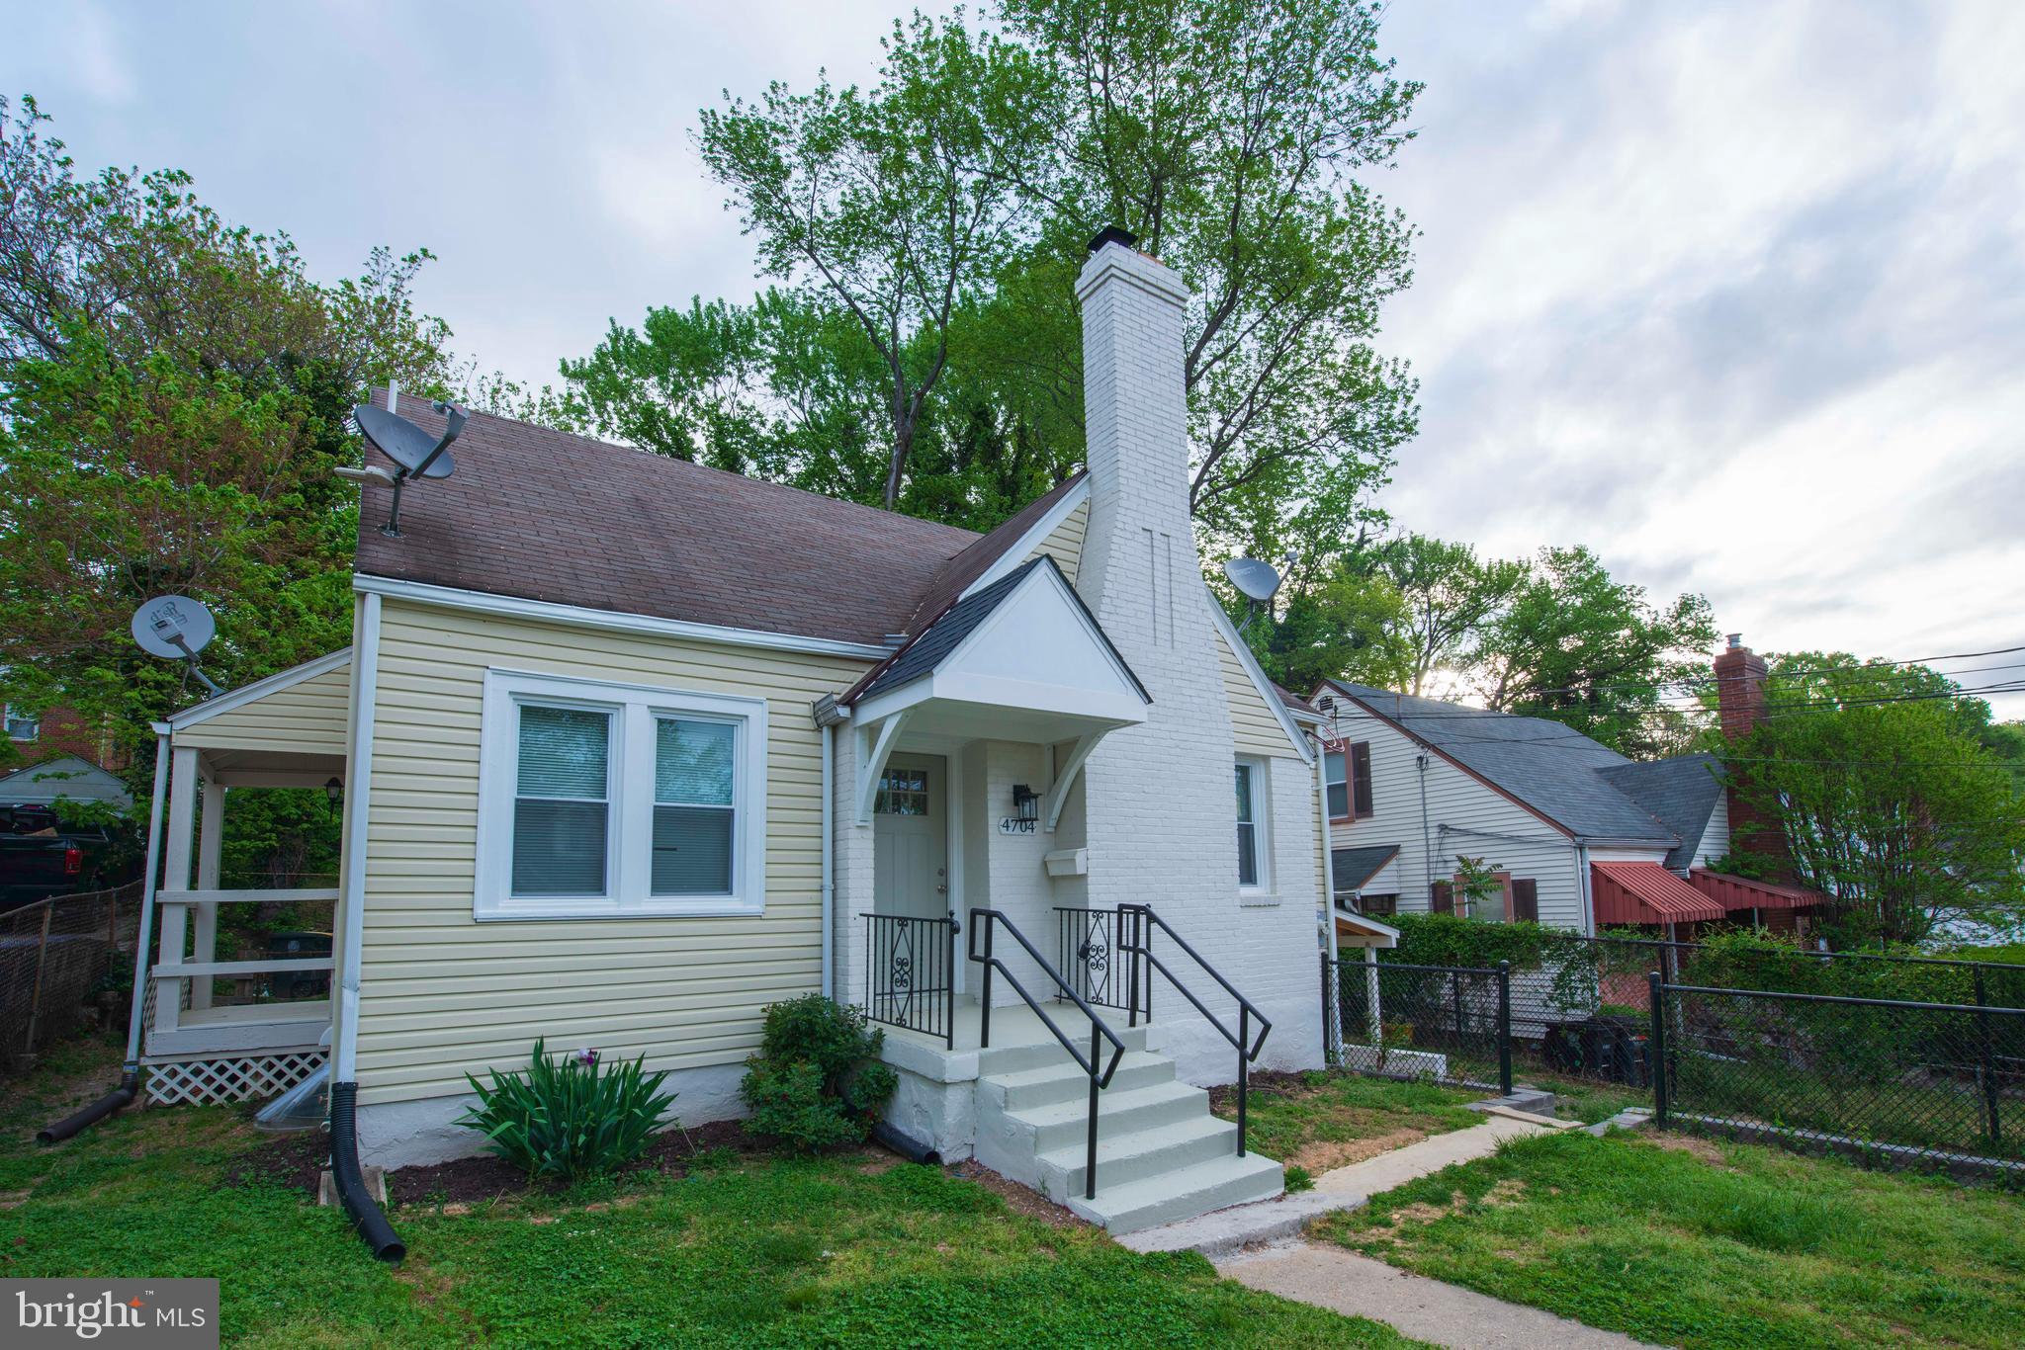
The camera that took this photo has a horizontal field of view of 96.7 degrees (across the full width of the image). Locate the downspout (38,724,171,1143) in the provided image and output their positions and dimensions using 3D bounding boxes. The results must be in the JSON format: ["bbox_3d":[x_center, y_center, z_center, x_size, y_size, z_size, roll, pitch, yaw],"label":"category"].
[{"bbox_3d":[-6.537,1.759,6.508,0.250,2.980,0.900,3,-9,-21],"label":"downspout"}]

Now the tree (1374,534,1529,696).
[{"bbox_3d":[16.098,2.165,32.428,6.200,14.940,6.200,5,-10,-32],"label":"tree"}]

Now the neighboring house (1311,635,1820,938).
[{"bbox_3d":[10.228,3.680,18.990,9.400,6.700,10.400,5,-10,-32],"label":"neighboring house"}]

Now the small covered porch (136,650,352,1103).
[{"bbox_3d":[-6.471,1.621,7.907,1.500,3.750,1.500,5,-10,-32],"label":"small covered porch"}]

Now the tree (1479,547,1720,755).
[{"bbox_3d":[18.735,2.243,28.503,8.000,12.990,8.000,5,-10,-32],"label":"tree"}]

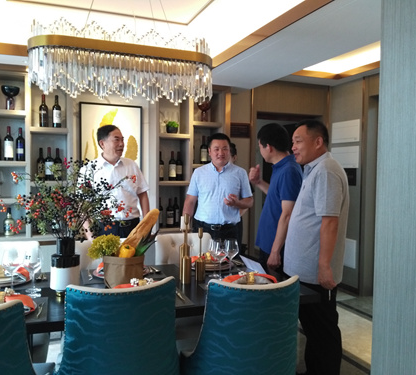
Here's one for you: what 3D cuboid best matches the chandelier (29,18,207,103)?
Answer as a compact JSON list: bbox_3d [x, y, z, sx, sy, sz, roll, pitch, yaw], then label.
[{"bbox_3d":[-0.433,-0.641,2.165,0.965,0.320,0.325,0,3,-22],"label":"chandelier"}]

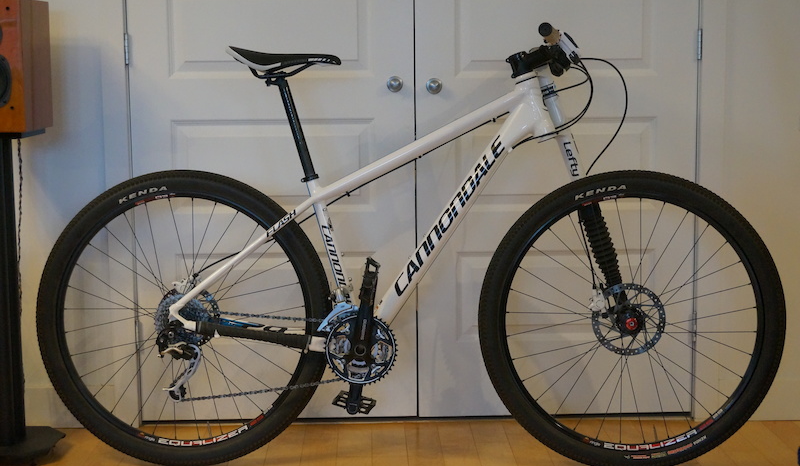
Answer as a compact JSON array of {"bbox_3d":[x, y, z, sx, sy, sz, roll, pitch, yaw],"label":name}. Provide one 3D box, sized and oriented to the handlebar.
[{"bbox_3d":[0.328,-0.417,2.737,0.155,0.115,0.650,0,4,3],"label":"handlebar"}]

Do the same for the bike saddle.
[{"bbox_3d":[-0.276,-0.411,2.774,0.270,0.078,0.137,0,4,3],"label":"bike saddle"}]

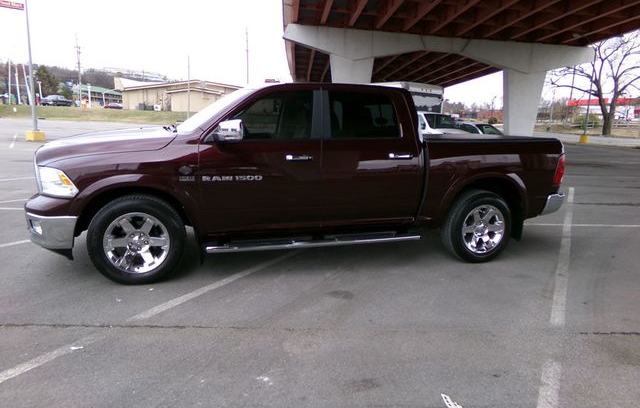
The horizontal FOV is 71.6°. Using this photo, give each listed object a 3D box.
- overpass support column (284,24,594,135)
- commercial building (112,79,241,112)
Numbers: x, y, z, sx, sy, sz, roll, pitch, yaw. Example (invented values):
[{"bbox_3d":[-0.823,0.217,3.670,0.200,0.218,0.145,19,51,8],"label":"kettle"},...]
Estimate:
[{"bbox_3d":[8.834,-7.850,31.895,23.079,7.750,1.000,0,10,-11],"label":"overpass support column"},{"bbox_3d":[-19.067,-18.884,80.060,26.612,5.160,18.000,4,10,10],"label":"commercial building"}]

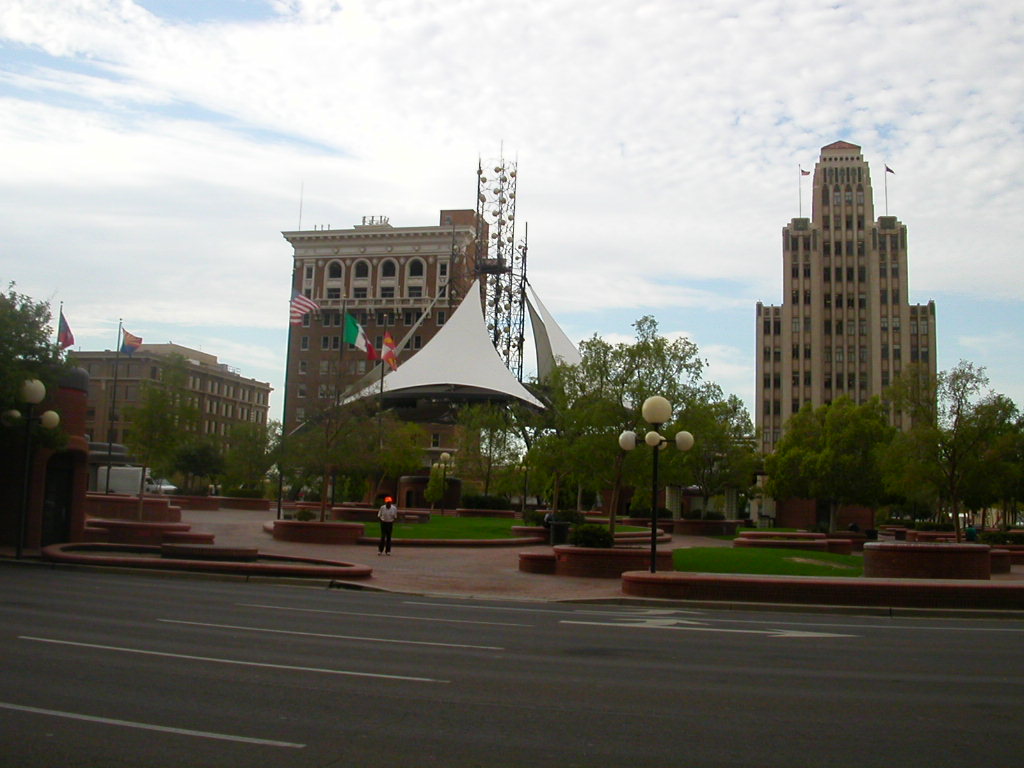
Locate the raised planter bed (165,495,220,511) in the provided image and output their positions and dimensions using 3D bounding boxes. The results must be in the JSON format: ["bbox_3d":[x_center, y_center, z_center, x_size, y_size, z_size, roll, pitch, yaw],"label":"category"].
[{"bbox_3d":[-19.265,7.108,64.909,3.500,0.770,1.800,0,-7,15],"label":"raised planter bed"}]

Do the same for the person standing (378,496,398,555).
[{"bbox_3d":[-3.722,4.278,33.000,0.508,1.736,0.400,3,-7,-6],"label":"person standing"}]

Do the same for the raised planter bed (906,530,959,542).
[{"bbox_3d":[20.173,7.322,52.749,2.500,0.500,1.500,0,-7,15],"label":"raised planter bed"}]

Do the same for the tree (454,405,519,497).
[{"bbox_3d":[-1.827,5.141,82.000,4.800,6.887,4.800,2,-7,-1],"label":"tree"}]

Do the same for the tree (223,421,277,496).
[{"bbox_3d":[-18.935,5.473,79.000,3.800,5.233,3.800,4,-7,-13],"label":"tree"}]

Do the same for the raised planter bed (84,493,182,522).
[{"bbox_3d":[-17.001,5.570,49.000,4.143,1.033,2.500,5,-8,-19],"label":"raised planter bed"}]

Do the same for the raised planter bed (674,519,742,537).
[{"bbox_3d":[10.238,7.498,57.101,3.300,0.770,2.200,0,-7,15],"label":"raised planter bed"}]

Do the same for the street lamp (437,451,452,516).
[{"bbox_3d":[-4.494,6.628,72.079,1.500,4.170,1.500,0,-7,15],"label":"street lamp"}]

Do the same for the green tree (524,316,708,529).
[{"bbox_3d":[2.728,1.227,28.844,4.700,6.050,4.500,0,-7,15],"label":"green tree"}]

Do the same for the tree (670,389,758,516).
[{"bbox_3d":[11.155,3.808,60.000,4.600,6.995,4.600,1,-7,11],"label":"tree"}]

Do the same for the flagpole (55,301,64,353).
[{"bbox_3d":[-25.092,1.222,59.813,0.150,11.600,0.150,0,-7,15],"label":"flagpole"}]

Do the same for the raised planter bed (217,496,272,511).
[{"bbox_3d":[-16.873,7.423,67.908,3.300,0.760,1.800,0,-7,15],"label":"raised planter bed"}]

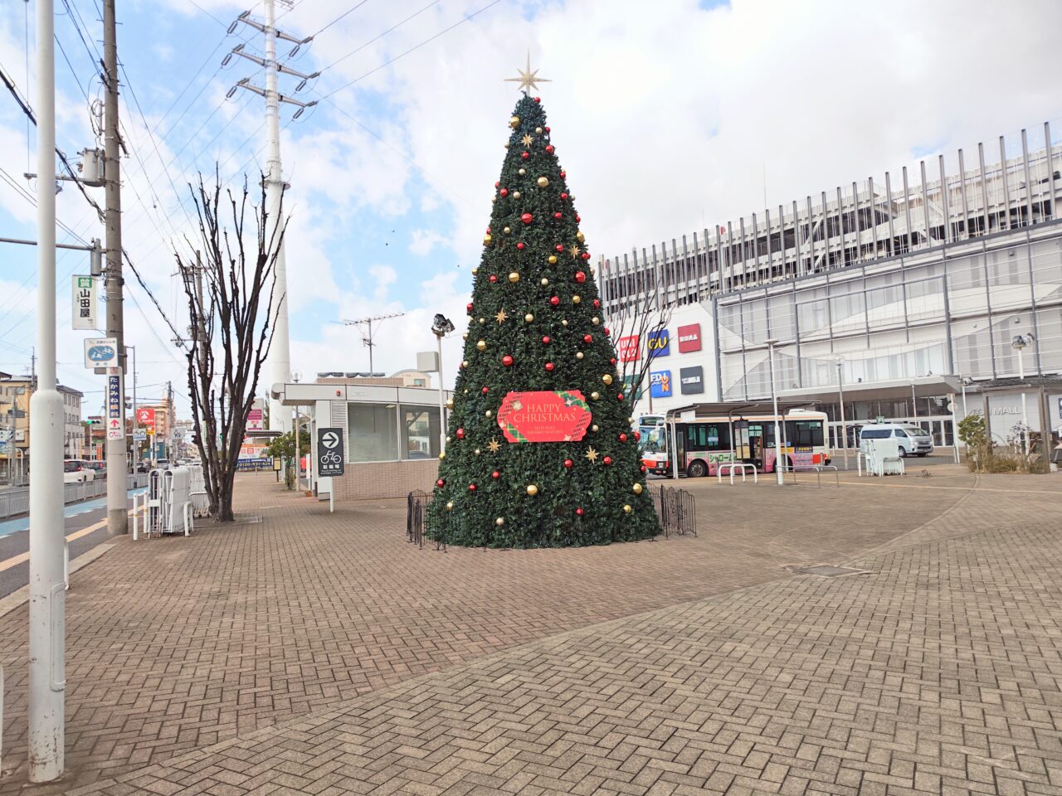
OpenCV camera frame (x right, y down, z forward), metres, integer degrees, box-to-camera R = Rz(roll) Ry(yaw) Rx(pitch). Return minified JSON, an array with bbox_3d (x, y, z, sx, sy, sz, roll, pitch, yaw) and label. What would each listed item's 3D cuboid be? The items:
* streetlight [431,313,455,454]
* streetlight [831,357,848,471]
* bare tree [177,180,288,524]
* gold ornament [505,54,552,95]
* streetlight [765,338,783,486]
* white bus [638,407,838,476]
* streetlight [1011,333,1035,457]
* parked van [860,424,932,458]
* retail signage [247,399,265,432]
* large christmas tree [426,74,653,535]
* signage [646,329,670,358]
[{"bbox_3d":[-2.196,0.300,18.260,0.600,5.000,0.500,-3,-4,11],"label":"streetlight"},{"bbox_3d":[13.600,0.660,30.750,0.550,4.930,0.550,-2,-4,0],"label":"streetlight"},{"bbox_3d":[-6.710,-1.220,15.870,2.450,7.900,2.400,-2,-4,0],"label":"bare tree"},{"bbox_3d":[-0.054,-6.080,13.170,0.910,0.930,0.150,-2,-4,-5],"label":"gold ornament"},{"bbox_3d":[8.165,0.480,23.460,0.530,4.780,0.530,-2,-4,0],"label":"streetlight"},{"bbox_3d":[9.620,2.050,33.100,9.000,2.970,2.350,-1,-4,-24],"label":"white bus"},{"bbox_3d":[17.290,0.160,24.650,0.750,4.900,0.600,-4,-4,24],"label":"streetlight"},{"bbox_3d":[25.030,2.910,48.600,1.880,2.120,4.840,-1,-4,-19],"label":"parked van"},{"bbox_3d":[-24.200,1.570,62.000,1.550,3.100,0.400,-1,-4,-18],"label":"retail signage"},{"bbox_3d":[0.070,-1.660,12.870,4.100,8.100,4.100,-2,-4,0],"label":"large christmas tree"},{"bbox_3d":[16.240,-6.930,90.000,0.300,3.200,3.200,1,-5,-41],"label":"signage"}]

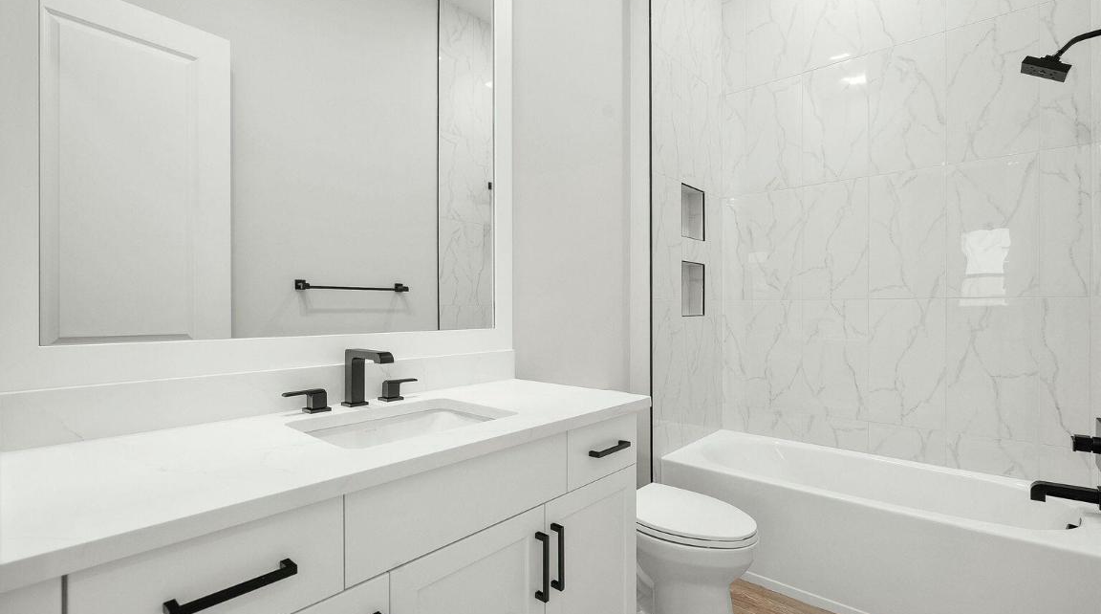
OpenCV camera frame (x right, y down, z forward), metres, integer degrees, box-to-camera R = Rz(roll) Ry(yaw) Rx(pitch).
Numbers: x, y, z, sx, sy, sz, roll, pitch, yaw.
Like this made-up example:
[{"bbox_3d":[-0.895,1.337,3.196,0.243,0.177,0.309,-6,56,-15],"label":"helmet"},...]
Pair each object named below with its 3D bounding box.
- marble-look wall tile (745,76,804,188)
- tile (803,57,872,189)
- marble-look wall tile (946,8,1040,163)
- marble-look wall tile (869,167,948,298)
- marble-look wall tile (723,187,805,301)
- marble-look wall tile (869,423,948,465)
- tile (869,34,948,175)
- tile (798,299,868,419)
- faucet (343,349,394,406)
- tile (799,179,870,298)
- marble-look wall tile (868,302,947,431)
[{"bbox_3d":[1.253,-0.956,2.748,0.303,0.612,0.010,0,0,42],"label":"marble-look wall tile"},{"bbox_3d":[1.479,-0.956,2.547,0.302,0.612,0.010,0,0,42],"label":"tile"},{"bbox_3d":[1.931,-0.956,2.145,0.302,0.612,0.010,0,0,42],"label":"marble-look wall tile"},{"bbox_3d":[1.705,-0.345,2.345,0.300,0.610,0.010,0,0,41],"label":"marble-look wall tile"},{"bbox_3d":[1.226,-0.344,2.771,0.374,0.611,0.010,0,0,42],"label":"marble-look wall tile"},{"bbox_3d":[1.703,0.649,2.341,0.300,0.151,0.010,0,0,41],"label":"marble-look wall tile"},{"bbox_3d":[1.706,-0.957,2.348,0.300,0.610,0.010,0,0,41],"label":"tile"},{"bbox_3d":[1.478,0.267,2.542,0.300,0.610,0.010,0,0,41],"label":"tile"},{"bbox_3d":[-0.460,0.185,1.241,0.184,0.144,0.049,0,0,41],"label":"faucet"},{"bbox_3d":[1.479,-0.344,2.544,0.300,0.610,0.010,0,0,41],"label":"tile"},{"bbox_3d":[1.704,0.267,2.345,0.302,0.612,0.010,0,0,42],"label":"marble-look wall tile"}]

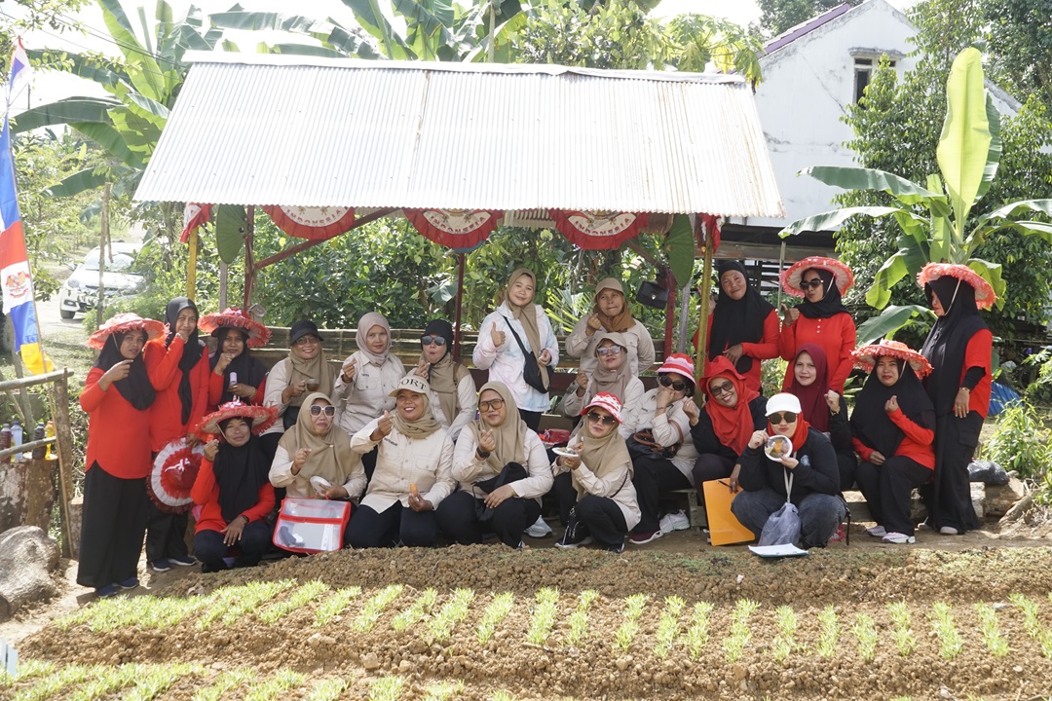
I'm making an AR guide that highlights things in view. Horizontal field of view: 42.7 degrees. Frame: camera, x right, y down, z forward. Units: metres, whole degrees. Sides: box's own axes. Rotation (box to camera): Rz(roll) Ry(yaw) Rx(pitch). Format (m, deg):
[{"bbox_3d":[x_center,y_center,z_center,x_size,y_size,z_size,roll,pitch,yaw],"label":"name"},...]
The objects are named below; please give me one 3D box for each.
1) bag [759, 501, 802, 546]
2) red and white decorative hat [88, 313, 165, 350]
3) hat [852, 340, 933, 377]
[{"bbox_3d":[1.350,0.920,7.150,0.225,0.235,0.170,2,2,11],"label":"bag"},{"bbox_3d":[-2.250,-0.107,7.600,0.450,0.150,0.450,-3,-14,-20],"label":"red and white decorative hat"},{"bbox_3d":[2.033,0.035,7.450,0.450,0.150,0.450,11,-6,11],"label":"hat"}]

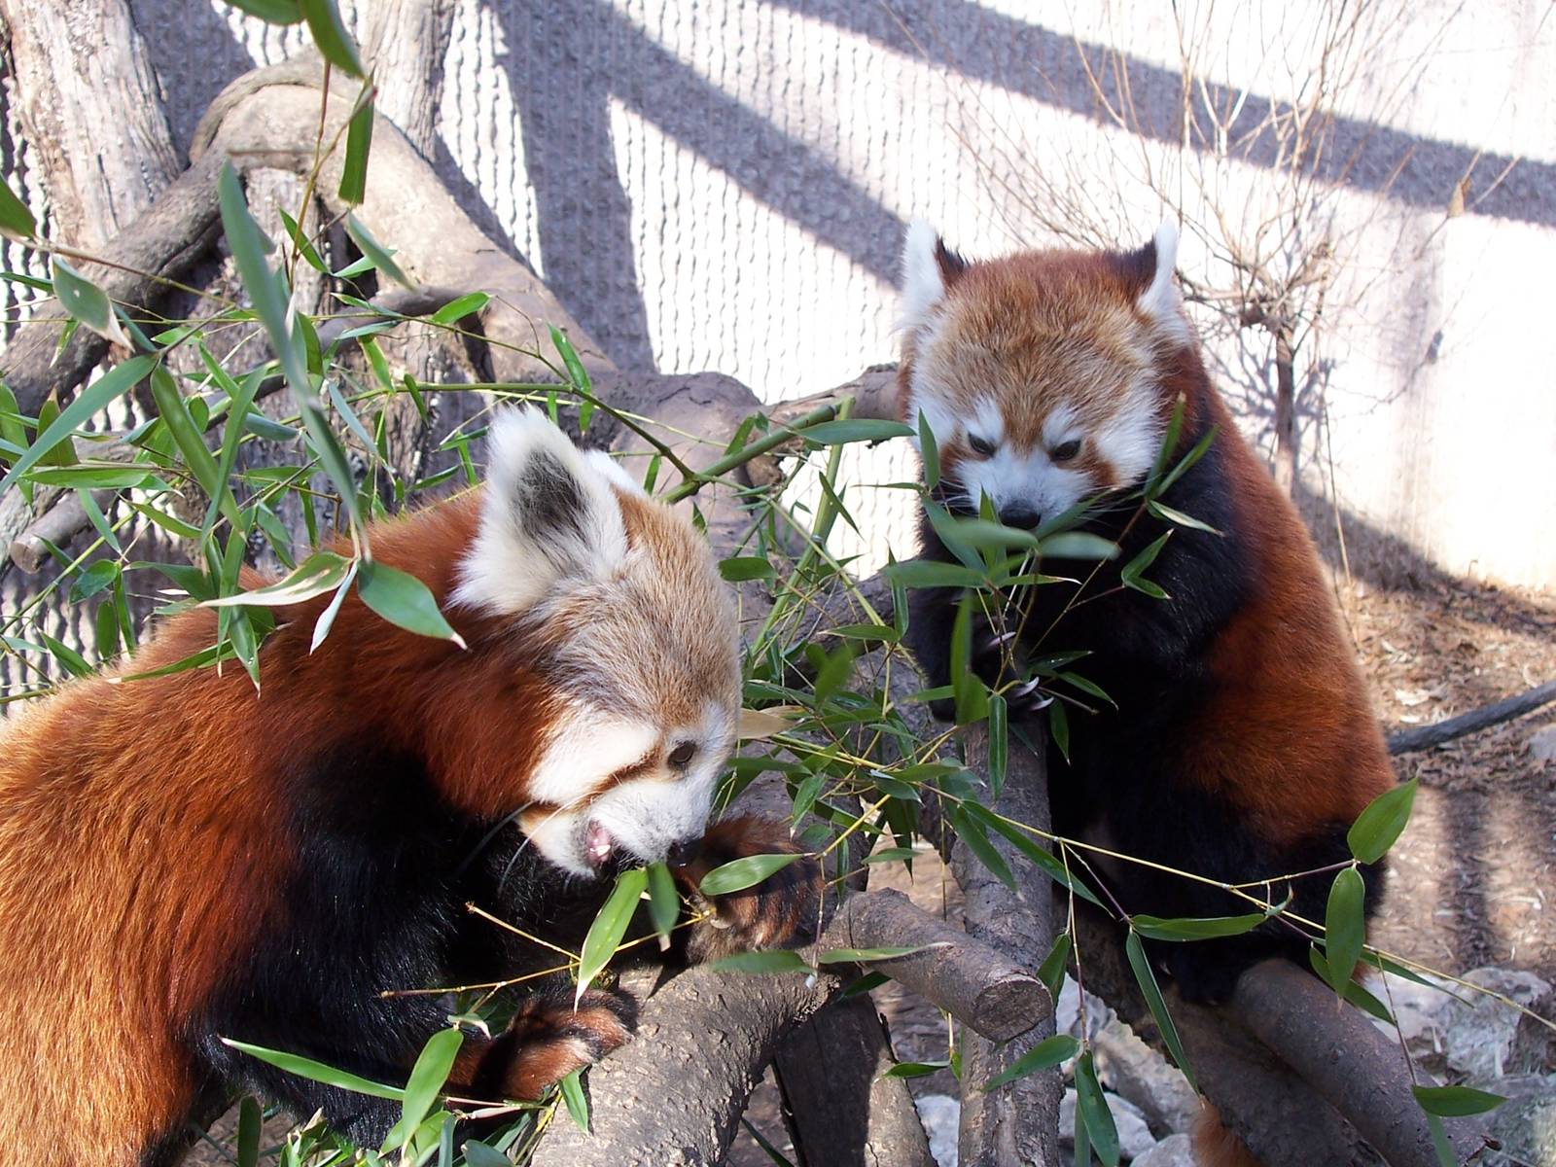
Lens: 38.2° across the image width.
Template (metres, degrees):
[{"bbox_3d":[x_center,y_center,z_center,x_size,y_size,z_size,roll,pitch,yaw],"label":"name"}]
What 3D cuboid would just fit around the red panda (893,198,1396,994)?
[{"bbox_3d":[0.237,0.008,1.450,0.230,0.480,0.310,10,14,38],"label":"red panda"}]

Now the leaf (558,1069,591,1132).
[{"bbox_3d":[-0.100,0.254,1.100,0.012,0.005,0.042,-13,47,-21],"label":"leaf"}]

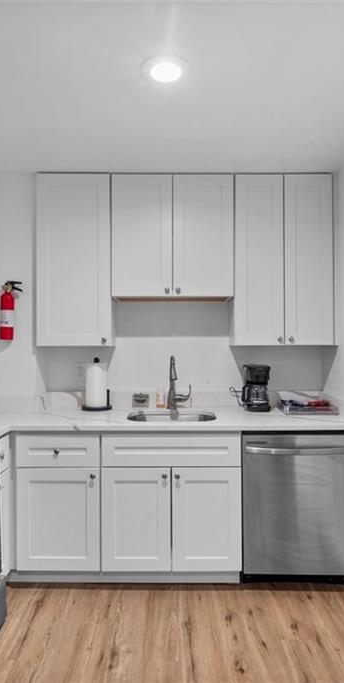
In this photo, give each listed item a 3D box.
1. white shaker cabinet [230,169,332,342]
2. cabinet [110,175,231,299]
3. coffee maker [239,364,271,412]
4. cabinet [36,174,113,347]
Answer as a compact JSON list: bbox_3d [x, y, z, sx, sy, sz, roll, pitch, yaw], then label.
[{"bbox_3d":[0.689,-0.506,2.774,0.612,1.061,0.330,0,1,0],"label":"white shaker cabinet"},{"bbox_3d":[0.005,-0.654,2.774,0.755,0.764,0.330,0,1,0],"label":"cabinet"},{"bbox_3d":[0.548,0.304,2.802,0.175,0.287,0.195,0,1,0],"label":"coffee maker"},{"bbox_3d":[-0.603,-0.506,2.777,0.461,1.061,0.330,0,1,0],"label":"cabinet"}]

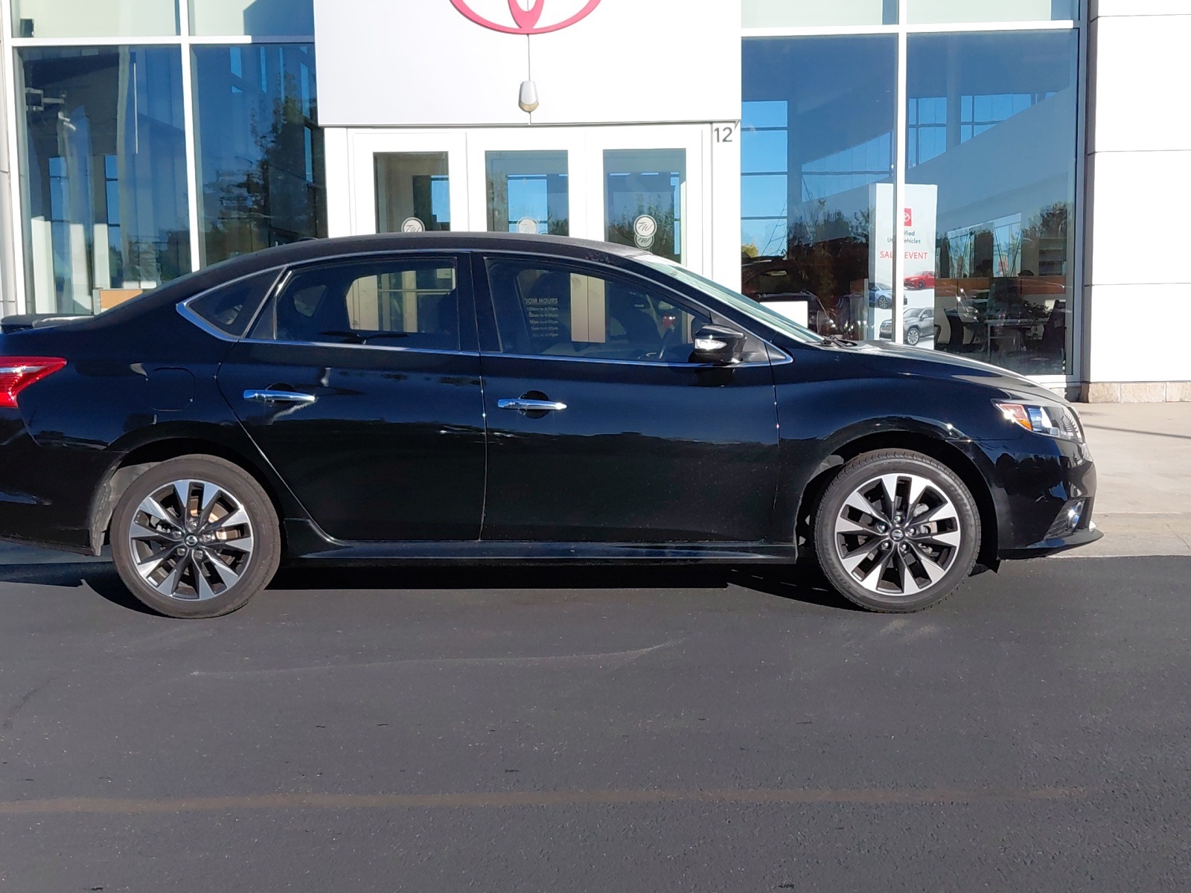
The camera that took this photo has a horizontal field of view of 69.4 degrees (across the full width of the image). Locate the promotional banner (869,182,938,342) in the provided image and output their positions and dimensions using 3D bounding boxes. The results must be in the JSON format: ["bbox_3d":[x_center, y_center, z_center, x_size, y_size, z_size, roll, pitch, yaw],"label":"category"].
[{"bbox_3d":[3.177,-1.699,8.900,0.790,2.000,0.100,-2,7,-16],"label":"promotional banner"}]

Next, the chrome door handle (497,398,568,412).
[{"bbox_3d":[-0.235,-0.155,3.200,0.258,0.042,0.050,2,6,0],"label":"chrome door handle"}]

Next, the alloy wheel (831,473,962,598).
[{"bbox_3d":[1.153,0.327,3.374,0.473,0.473,0.180,-1,6,0],"label":"alloy wheel"}]

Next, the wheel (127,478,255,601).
[{"bbox_3d":[-1.548,0.350,3.381,0.473,0.473,0.180,-1,6,0],"label":"wheel"}]

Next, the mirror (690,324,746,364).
[{"bbox_3d":[0.447,-0.373,3.150,0.170,0.140,0.220,-1,6,0],"label":"mirror"}]

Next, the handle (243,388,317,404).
[{"bbox_3d":[-1.177,-0.188,3.210,0.266,0.043,0.050,4,6,0],"label":"handle"}]

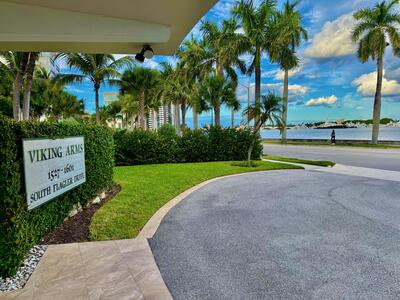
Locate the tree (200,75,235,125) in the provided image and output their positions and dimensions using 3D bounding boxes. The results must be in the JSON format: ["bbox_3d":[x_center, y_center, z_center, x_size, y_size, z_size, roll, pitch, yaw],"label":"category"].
[{"bbox_3d":[1.503,-3.305,23.811,3.289,6.238,3.289,0,5,0],"label":"tree"}]

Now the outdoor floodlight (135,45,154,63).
[{"bbox_3d":[-0.664,-1.154,3.317,0.240,0.200,0.180,-1,5,-14],"label":"outdoor floodlight"}]

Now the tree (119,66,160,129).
[{"bbox_3d":[-5.103,-3.637,23.784,3.722,6.904,3.722,0,5,0],"label":"tree"}]

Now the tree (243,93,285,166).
[{"bbox_3d":[2.791,-0.892,12.155,1.846,3.213,1.754,0,5,0],"label":"tree"}]

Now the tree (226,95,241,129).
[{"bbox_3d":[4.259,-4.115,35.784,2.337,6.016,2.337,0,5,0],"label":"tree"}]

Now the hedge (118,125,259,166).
[{"bbox_3d":[-0.755,-0.270,13.719,7.849,1.720,1.300,-1,5,-15],"label":"hedge"}]

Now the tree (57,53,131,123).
[{"bbox_3d":[-7.217,-3.342,18.791,5.207,7.022,5.207,0,5,0],"label":"tree"}]

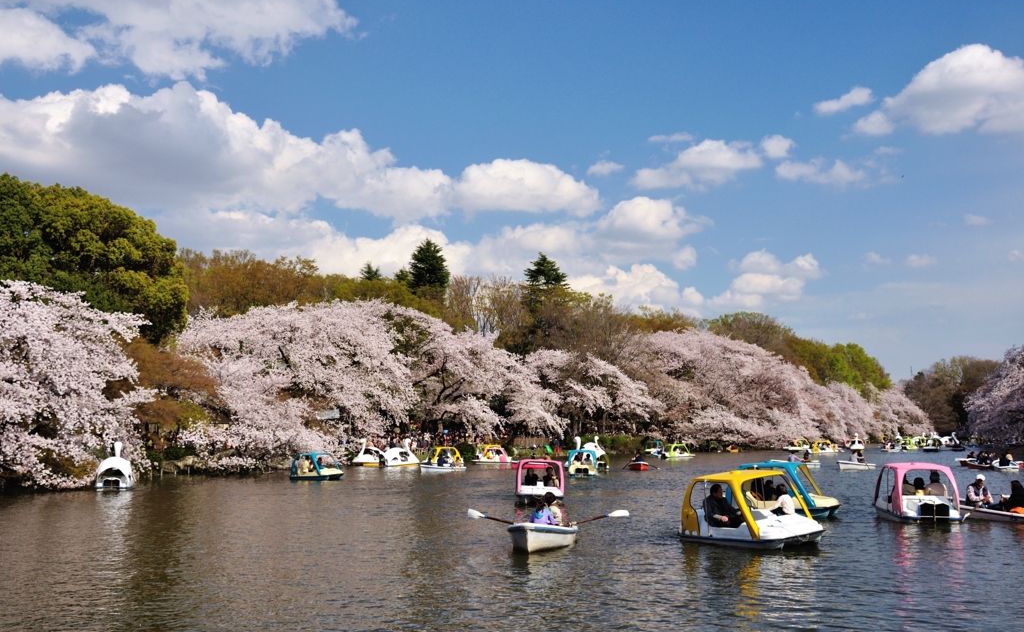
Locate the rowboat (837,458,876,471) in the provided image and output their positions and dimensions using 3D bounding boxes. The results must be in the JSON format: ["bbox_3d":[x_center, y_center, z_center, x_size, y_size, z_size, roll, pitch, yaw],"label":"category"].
[{"bbox_3d":[20.864,9.090,67.000,3.200,0.550,1.300,3,-7,-30],"label":"rowboat"}]

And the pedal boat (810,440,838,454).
[{"bbox_3d":[33.748,14.351,120.119,2.650,1.430,1.470,1,-6,-12],"label":"pedal boat"}]

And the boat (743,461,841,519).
[{"bbox_3d":[7.280,4.647,29.720,2.650,1.430,1.470,-4,-7,26],"label":"boat"}]

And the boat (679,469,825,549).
[{"bbox_3d":[4.848,3.878,22.524,1.470,1.430,2.650,4,-8,-37],"label":"boat"}]

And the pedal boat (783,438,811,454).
[{"bbox_3d":[33.248,15.448,130.059,2.650,1.430,1.470,0,-6,-8],"label":"pedal boat"}]

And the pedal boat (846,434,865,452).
[{"bbox_3d":[38.046,14.068,122.000,1.500,2.100,2.700,-3,-6,19],"label":"pedal boat"}]

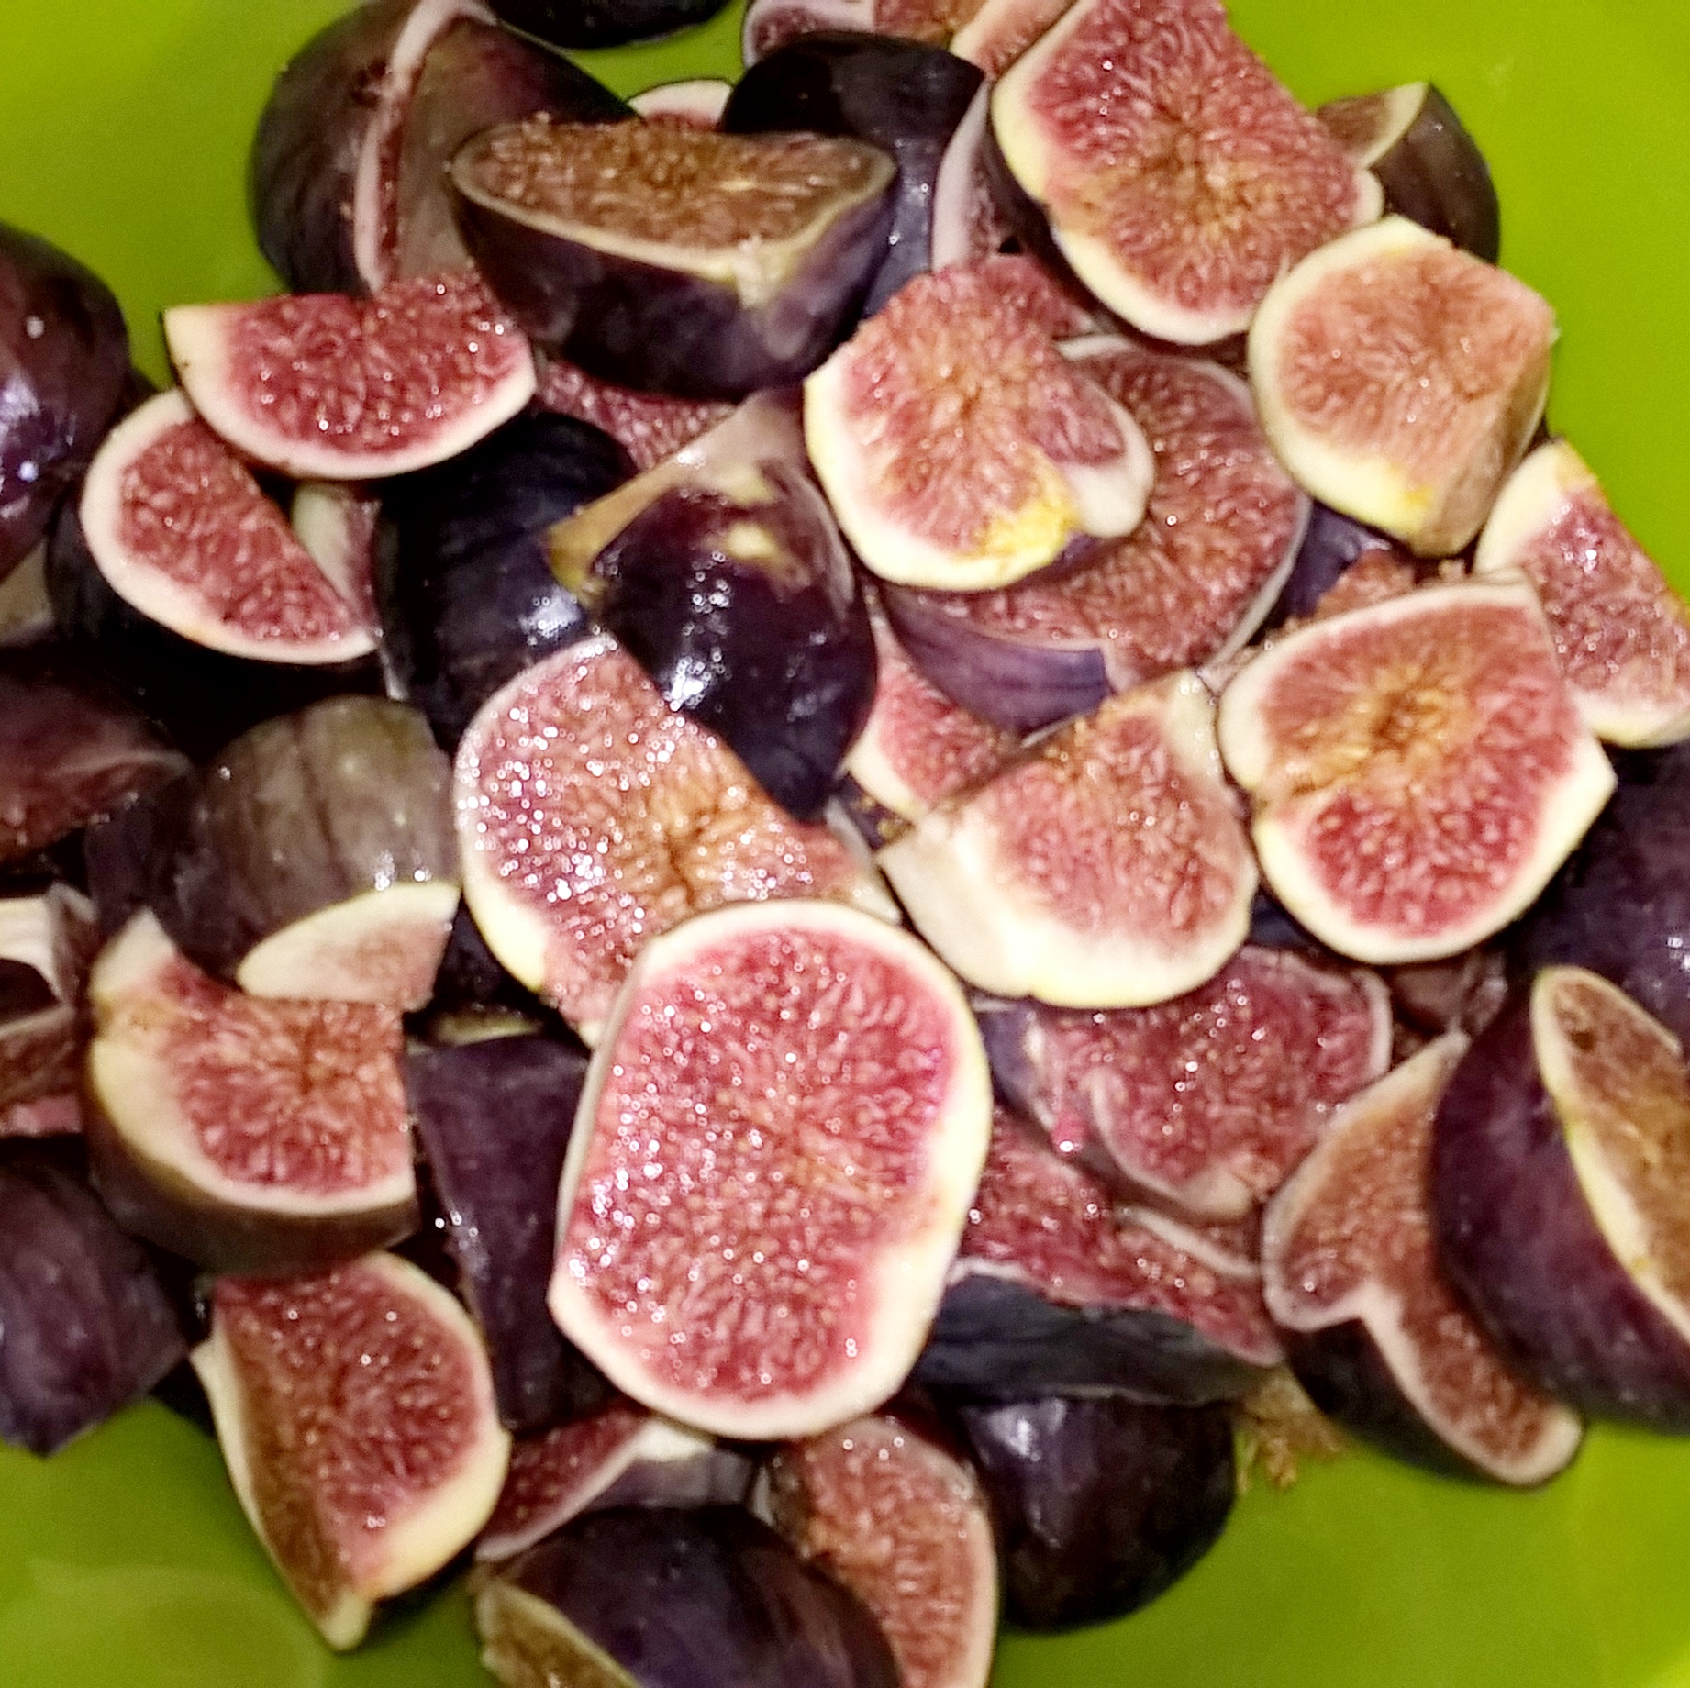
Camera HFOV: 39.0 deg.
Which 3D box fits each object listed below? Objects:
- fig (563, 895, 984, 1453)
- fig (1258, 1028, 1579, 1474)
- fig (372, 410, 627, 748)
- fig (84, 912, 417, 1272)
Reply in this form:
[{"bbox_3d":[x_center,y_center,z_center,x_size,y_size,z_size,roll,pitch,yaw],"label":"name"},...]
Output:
[{"bbox_3d":[-0.010,0.039,0.286,0.051,0.026,0.063,13,78,-7],"label":"fig"},{"bbox_3d":[0.073,0.056,0.309,0.046,0.028,0.057,-7,65,-14],"label":"fig"},{"bbox_3d":[-0.048,-0.039,0.330,0.040,0.029,0.049,-11,78,-11],"label":"fig"},{"bbox_3d":[-0.074,0.030,0.298,0.040,0.024,0.039,5,67,1],"label":"fig"}]

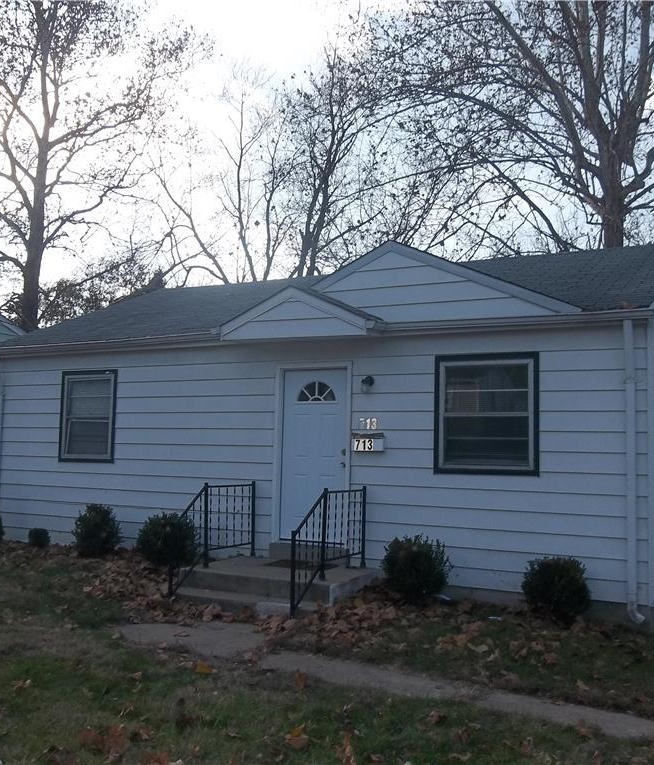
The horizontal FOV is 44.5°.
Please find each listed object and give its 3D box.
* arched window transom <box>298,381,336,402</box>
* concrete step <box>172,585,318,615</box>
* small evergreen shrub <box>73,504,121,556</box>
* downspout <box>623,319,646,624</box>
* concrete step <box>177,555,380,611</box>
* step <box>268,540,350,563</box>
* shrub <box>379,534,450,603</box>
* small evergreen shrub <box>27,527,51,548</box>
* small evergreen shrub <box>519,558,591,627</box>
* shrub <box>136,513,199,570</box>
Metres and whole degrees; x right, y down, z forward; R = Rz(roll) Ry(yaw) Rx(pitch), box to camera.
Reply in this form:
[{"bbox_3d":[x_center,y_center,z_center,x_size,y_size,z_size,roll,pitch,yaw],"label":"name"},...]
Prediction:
[{"bbox_3d":[-0.119,0.110,9.383,0.538,0.236,0.050,-2,-6,30],"label":"arched window transom"},{"bbox_3d":[-0.807,2.186,7.812,1.700,0.155,0.365,-1,-6,29],"label":"concrete step"},{"bbox_3d":[-2.970,1.915,10.335,0.640,0.660,0.620,-1,-6,29],"label":"small evergreen shrub"},{"bbox_3d":[2.900,0.831,7.520,0.160,2.840,0.190,-1,-6,29],"label":"downspout"},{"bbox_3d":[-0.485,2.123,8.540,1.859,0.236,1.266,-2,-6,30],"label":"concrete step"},{"bbox_3d":[-0.210,1.971,9.143,1.065,0.191,0.221,-2,-6,30],"label":"step"},{"bbox_3d":[0.904,1.864,7.982,0.700,0.658,0.700,1,-5,0],"label":"shrub"},{"bbox_3d":[-3.916,2.120,10.888,0.293,0.254,0.293,-2,-6,30],"label":"small evergreen shrub"},{"bbox_3d":[2.098,1.906,7.318,0.614,0.593,0.614,-2,-6,30],"label":"small evergreen shrub"},{"bbox_3d":[-1.921,1.915,9.620,0.740,0.700,0.720,1,-5,0],"label":"shrub"}]

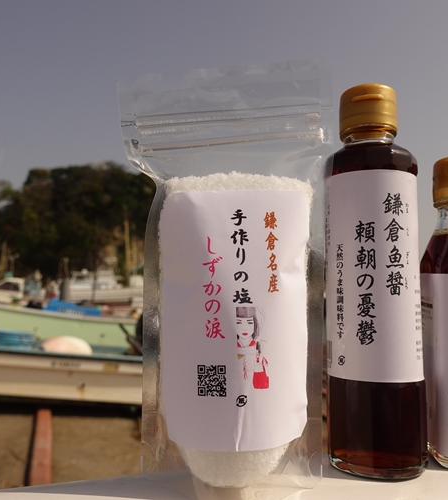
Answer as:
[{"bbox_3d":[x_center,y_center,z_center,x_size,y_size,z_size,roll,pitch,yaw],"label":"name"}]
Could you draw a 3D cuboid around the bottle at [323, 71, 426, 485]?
[{"bbox_3d":[0.077,0.012,0.260,0.048,0.192,0.048,-2,-6,17],"label":"bottle"}]

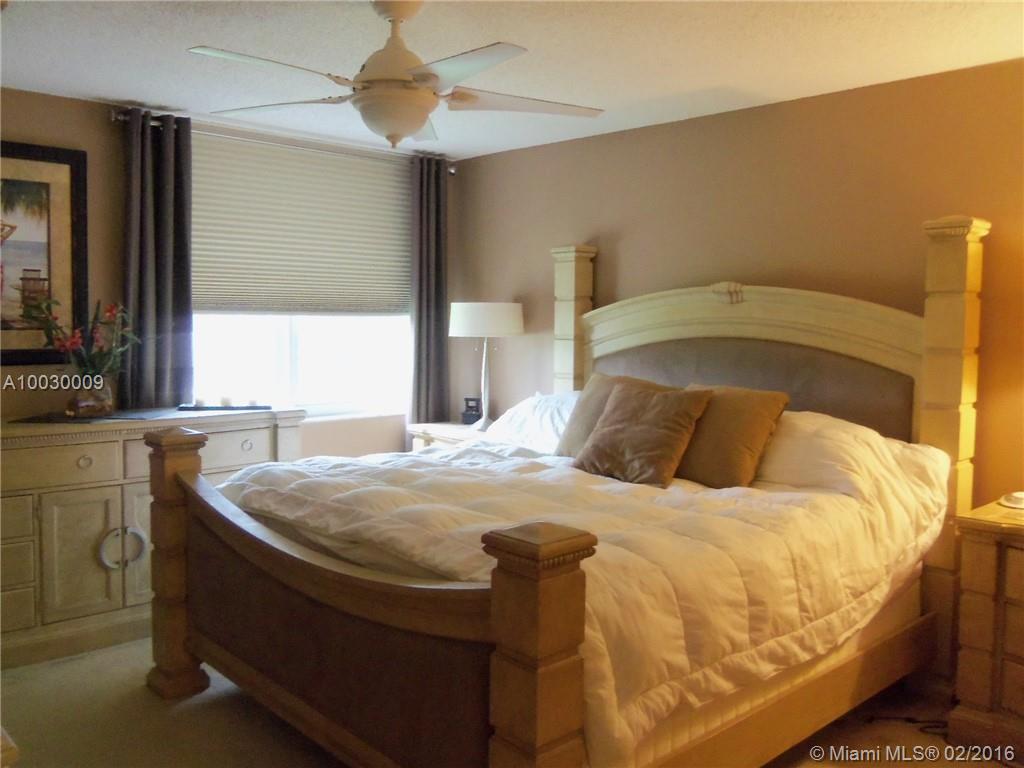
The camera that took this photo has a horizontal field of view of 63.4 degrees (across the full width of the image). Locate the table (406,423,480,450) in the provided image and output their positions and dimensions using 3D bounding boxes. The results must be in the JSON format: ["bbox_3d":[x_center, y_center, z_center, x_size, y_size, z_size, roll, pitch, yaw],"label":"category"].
[{"bbox_3d":[-0.227,0.678,5.029,0.505,0.771,0.785,-3,5,-43],"label":"table"}]

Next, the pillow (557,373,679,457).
[{"bbox_3d":[0.481,0.160,3.897,0.468,0.458,0.159,5,-33,47],"label":"pillow"}]

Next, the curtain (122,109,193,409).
[{"bbox_3d":[-1.796,-0.146,4.218,0.308,2.417,0.112,-3,5,-43],"label":"curtain"}]

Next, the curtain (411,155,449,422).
[{"bbox_3d":[-0.535,-0.227,5.375,0.258,2.448,0.112,-3,5,-43],"label":"curtain"}]

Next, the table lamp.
[{"bbox_3d":[-0.150,-0.103,4.956,0.442,0.766,0.442,1,4,0],"label":"table lamp"}]

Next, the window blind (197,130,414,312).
[{"bbox_3d":[-1.164,-0.895,4.833,1.477,0.963,0.066,-3,5,-43],"label":"window blind"}]

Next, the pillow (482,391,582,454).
[{"bbox_3d":[0.318,0.195,4.105,0.748,0.206,0.468,5,43,47],"label":"pillow"}]

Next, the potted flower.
[{"bbox_3d":[-1.931,-0.117,3.727,0.446,0.534,0.345,-3,5,-43],"label":"potted flower"}]

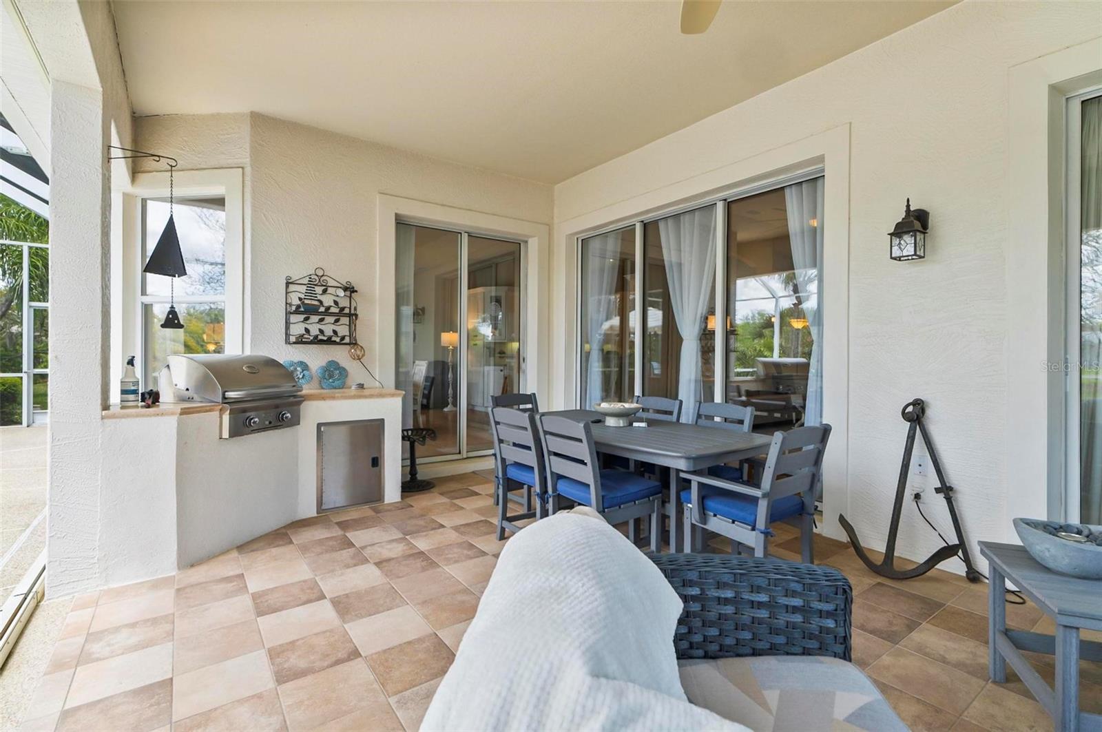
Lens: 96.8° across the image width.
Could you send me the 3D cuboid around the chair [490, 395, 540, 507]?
[{"bbox_3d":[-0.130,0.699,3.920,0.570,0.910,0.590,0,1,-37],"label":"chair"}]

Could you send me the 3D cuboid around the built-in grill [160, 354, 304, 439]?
[{"bbox_3d":[-2.181,0.184,3.356,0.580,0.510,0.620,1,1,15],"label":"built-in grill"}]

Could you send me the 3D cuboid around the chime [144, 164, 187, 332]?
[{"bbox_3d":[-2.311,-0.736,2.968,0.210,1.023,0.200,0,1,-37],"label":"chime"}]

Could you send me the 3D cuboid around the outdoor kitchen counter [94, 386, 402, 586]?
[{"bbox_3d":[-1.981,0.689,3.586,1.860,0.920,1.170,0,1,-37],"label":"outdoor kitchen counter"}]

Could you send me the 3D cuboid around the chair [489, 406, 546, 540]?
[{"bbox_3d":[-0.050,0.688,3.127,0.540,0.905,0.490,0,0,-36],"label":"chair"}]

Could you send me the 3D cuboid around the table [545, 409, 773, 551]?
[{"bbox_3d":[0.405,0.770,3.214,1.000,0.740,1.920,0,0,-36],"label":"table"}]

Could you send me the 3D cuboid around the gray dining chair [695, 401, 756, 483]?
[{"bbox_3d":[1.006,0.688,3.252,0.540,0.905,0.490,0,0,-36],"label":"gray dining chair"}]

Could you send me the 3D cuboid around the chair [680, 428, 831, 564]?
[{"bbox_3d":[1.056,0.729,2.542,0.570,0.910,0.590,0,1,-33],"label":"chair"}]

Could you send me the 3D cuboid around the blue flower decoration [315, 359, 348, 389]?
[{"bbox_3d":[-1.913,0.075,4.267,0.265,0.258,0.075,0,1,-37],"label":"blue flower decoration"}]

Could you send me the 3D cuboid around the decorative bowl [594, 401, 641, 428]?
[{"bbox_3d":[0.481,0.358,3.586,0.350,0.135,0.350,0,1,0],"label":"decorative bowl"}]

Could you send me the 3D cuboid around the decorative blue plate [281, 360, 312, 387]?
[{"bbox_3d":[-2.201,0.075,4.240,0.250,0.250,0.060,0,-8,-35],"label":"decorative blue plate"}]

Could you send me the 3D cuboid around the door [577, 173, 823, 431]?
[{"bbox_3d":[1.170,-0.193,4.502,0.130,2.420,2.740,0,0,-36],"label":"door"}]

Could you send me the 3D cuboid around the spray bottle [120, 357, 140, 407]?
[{"bbox_3d":[-2.350,0.082,2.734,0.095,0.280,0.085,0,0,37],"label":"spray bottle"}]

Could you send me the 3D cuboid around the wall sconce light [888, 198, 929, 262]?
[{"bbox_3d":[2.034,-0.770,2.775,0.215,0.346,0.145,0,0,-36],"label":"wall sconce light"}]

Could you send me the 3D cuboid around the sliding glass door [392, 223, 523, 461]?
[{"bbox_3d":[-0.963,-0.200,5.360,1.660,2.430,0.110,0,0,-36],"label":"sliding glass door"}]

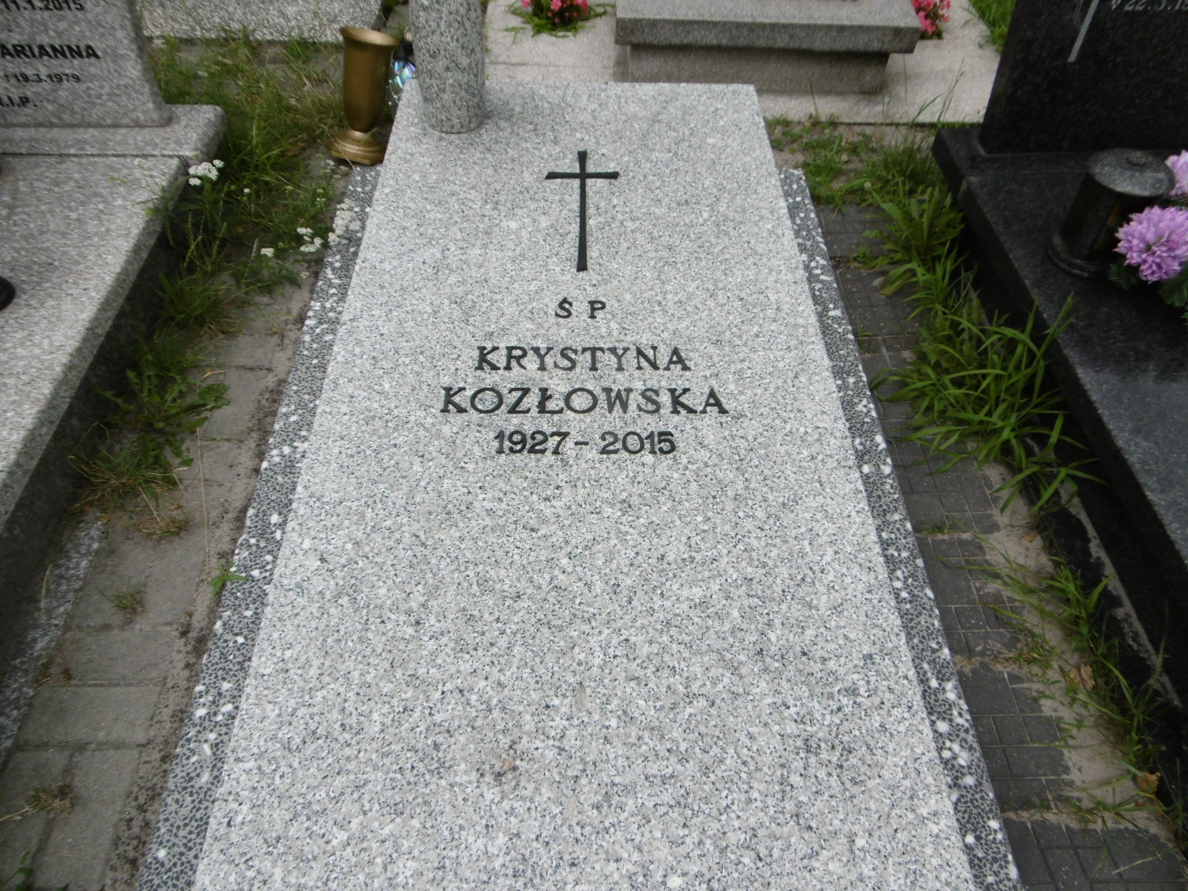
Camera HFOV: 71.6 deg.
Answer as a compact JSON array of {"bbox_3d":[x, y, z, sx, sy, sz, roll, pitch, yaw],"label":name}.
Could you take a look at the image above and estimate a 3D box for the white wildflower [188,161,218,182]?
[{"bbox_3d":[-0.836,-0.585,1.760,0.064,0.030,0.055,0,50,-1],"label":"white wildflower"}]

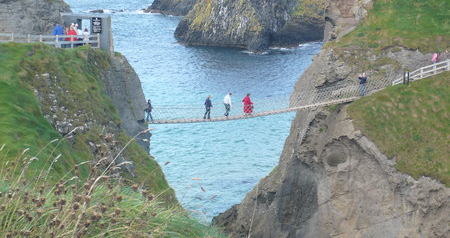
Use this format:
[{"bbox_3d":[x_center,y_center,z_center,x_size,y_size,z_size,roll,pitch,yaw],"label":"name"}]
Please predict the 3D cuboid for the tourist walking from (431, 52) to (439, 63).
[{"bbox_3d":[16.153,-4.313,86.000,0.570,1.640,0.520,-3,10,-16],"label":"tourist walking"}]

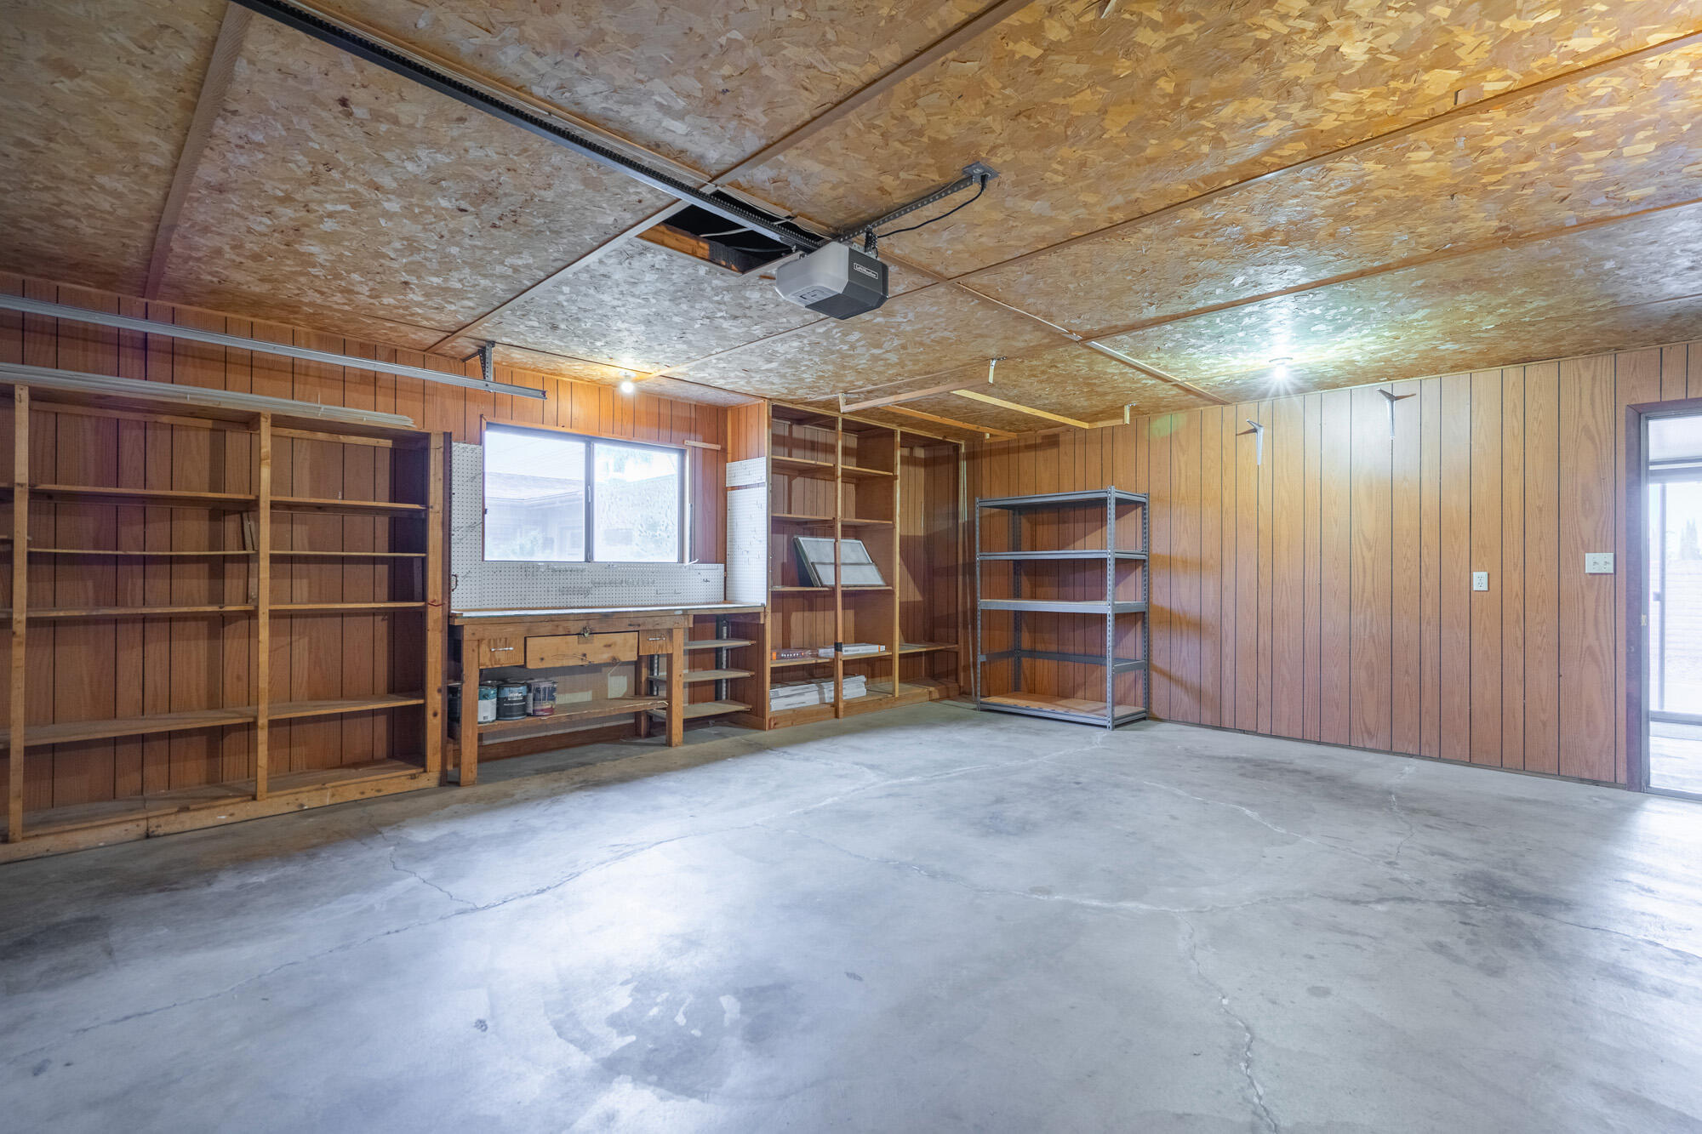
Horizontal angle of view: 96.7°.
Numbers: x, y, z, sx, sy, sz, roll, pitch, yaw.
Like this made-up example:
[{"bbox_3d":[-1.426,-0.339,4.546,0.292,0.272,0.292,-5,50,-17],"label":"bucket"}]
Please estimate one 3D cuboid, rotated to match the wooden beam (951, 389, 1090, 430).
[{"bbox_3d":[1.233,-1.109,5.333,0.048,0.038,1.736,0,0,45],"label":"wooden beam"}]

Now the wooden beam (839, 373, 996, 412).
[{"bbox_3d":[0.401,-1.114,4.923,1.251,0.038,0.048,0,0,45],"label":"wooden beam"}]

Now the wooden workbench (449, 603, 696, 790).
[{"bbox_3d":[-1.782,0.739,4.793,0.479,0.934,1.508,0,0,45],"label":"wooden workbench"}]

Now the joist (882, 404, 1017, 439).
[{"bbox_3d":[0.786,-1.109,5.801,0.048,0.038,1.748,0,0,45],"label":"joist"}]

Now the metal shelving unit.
[{"bbox_3d":[1.738,0.314,6.305,1.218,1.823,0.634,0,0,45],"label":"metal shelving unit"}]

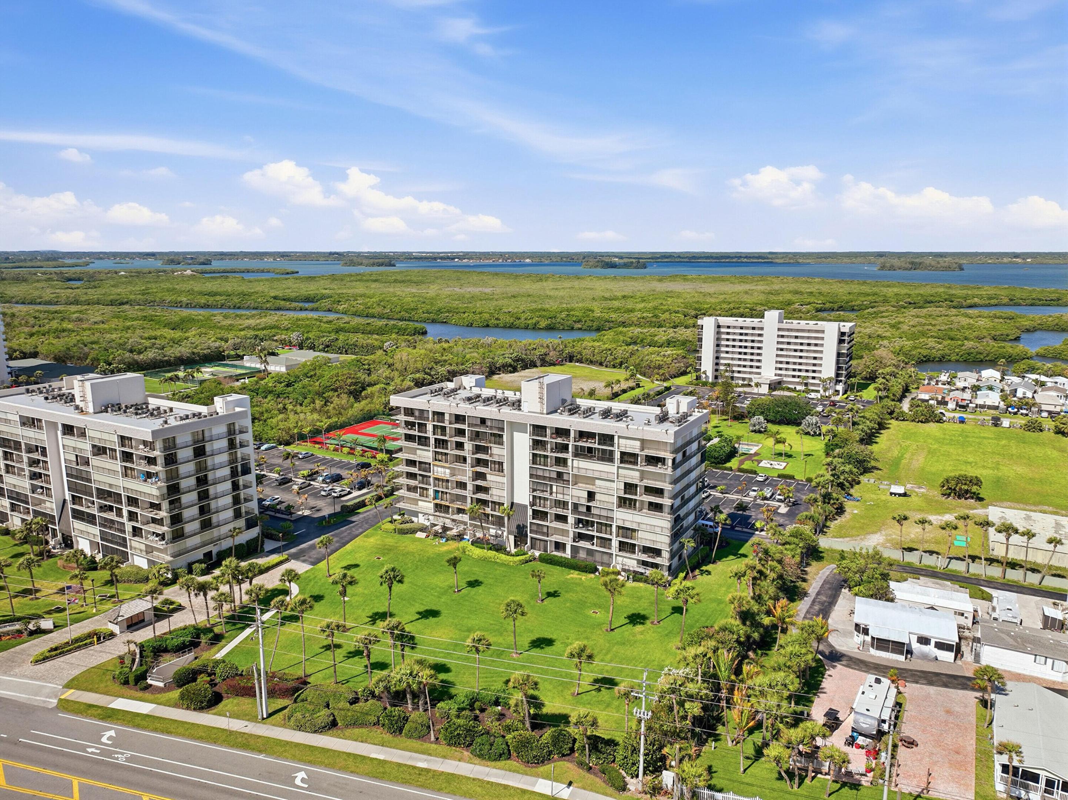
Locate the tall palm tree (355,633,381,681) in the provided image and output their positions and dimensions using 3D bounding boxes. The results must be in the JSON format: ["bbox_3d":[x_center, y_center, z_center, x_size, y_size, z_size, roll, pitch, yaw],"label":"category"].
[{"bbox_3d":[-20.510,32.268,92.127,3.100,7.200,2.900,0,11,0],"label":"tall palm tree"}]

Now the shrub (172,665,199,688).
[{"bbox_3d":[-44.070,34.922,93.632,2.974,2.217,2.974,0,12,0],"label":"shrub"}]

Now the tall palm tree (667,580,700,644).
[{"bbox_3d":[21.152,30.208,104.780,4.640,9.630,4.640,0,11,0],"label":"tall palm tree"}]

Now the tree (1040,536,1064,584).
[{"bbox_3d":[84.521,26.238,120.902,2.464,8.414,2.222,0,12,0],"label":"tree"}]

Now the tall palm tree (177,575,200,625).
[{"bbox_3d":[-50.743,29.843,109.215,3.250,8.470,3.250,0,11,0],"label":"tall palm tree"}]

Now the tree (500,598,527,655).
[{"bbox_3d":[-2.748,30.721,99.994,3.589,7.913,3.589,0,12,0],"label":"tree"}]

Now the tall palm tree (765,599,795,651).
[{"bbox_3d":[34.117,31.352,103.197,4.800,8.040,4.800,0,11,0],"label":"tall palm tree"}]

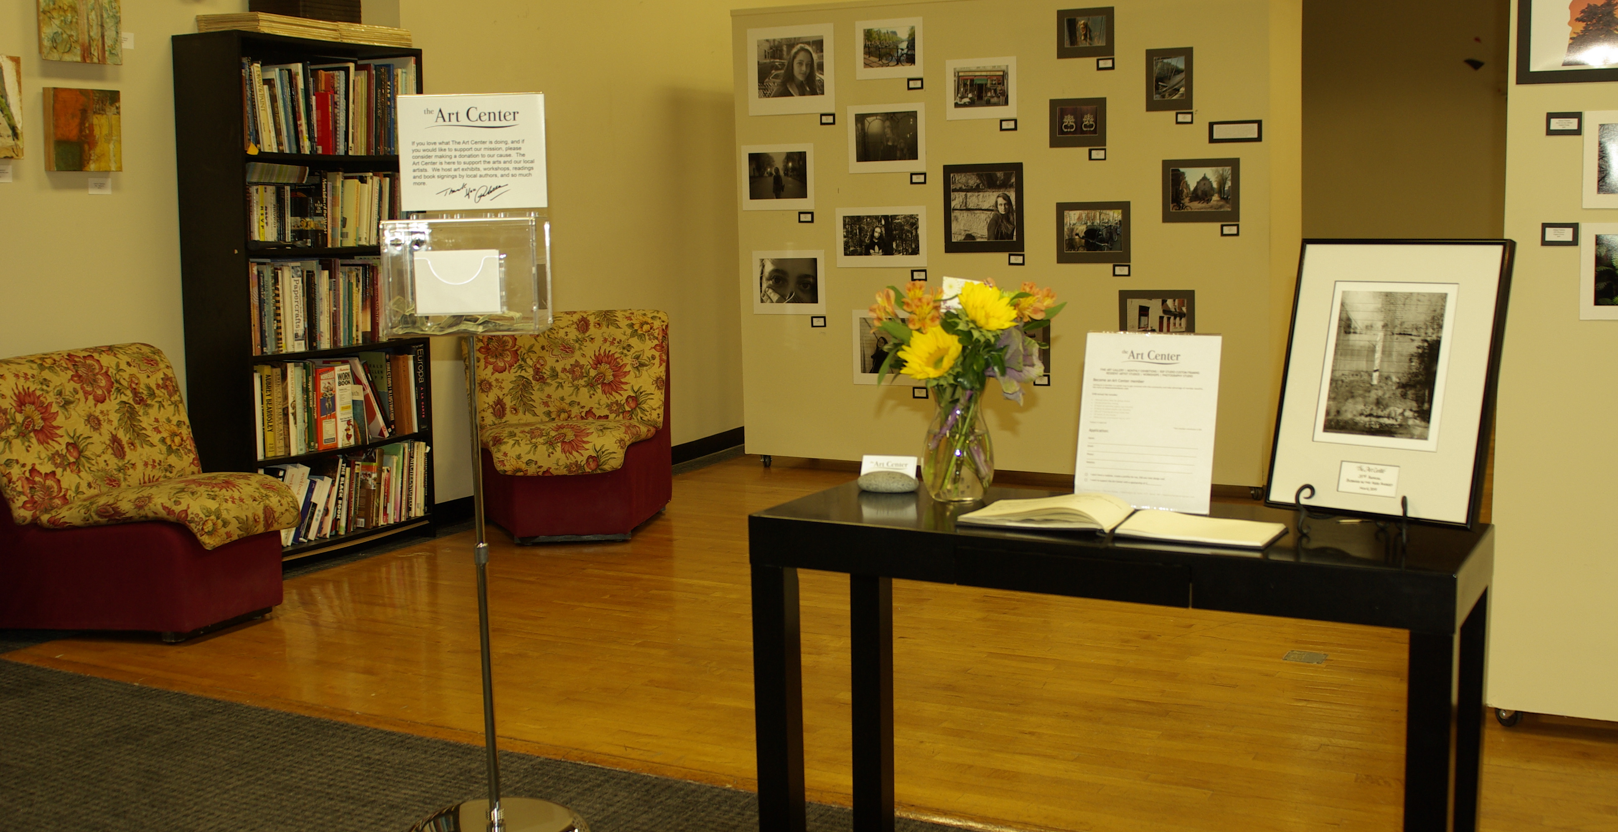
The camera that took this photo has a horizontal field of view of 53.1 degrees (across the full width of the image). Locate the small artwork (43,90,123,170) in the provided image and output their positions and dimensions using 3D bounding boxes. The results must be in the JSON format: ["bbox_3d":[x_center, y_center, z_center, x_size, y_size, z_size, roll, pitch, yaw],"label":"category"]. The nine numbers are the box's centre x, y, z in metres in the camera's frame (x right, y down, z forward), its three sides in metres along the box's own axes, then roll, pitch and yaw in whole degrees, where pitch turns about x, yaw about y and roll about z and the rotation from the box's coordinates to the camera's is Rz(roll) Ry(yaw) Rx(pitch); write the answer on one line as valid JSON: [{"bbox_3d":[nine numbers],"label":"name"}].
[{"bbox_3d":[-2.318,-0.912,5.182,0.040,0.256,0.256,3,8,27],"label":"small artwork"}]

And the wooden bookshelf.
[{"bbox_3d":[-1.803,-0.408,5.902,0.318,1.850,0.860,3,8,28],"label":"wooden bookshelf"}]

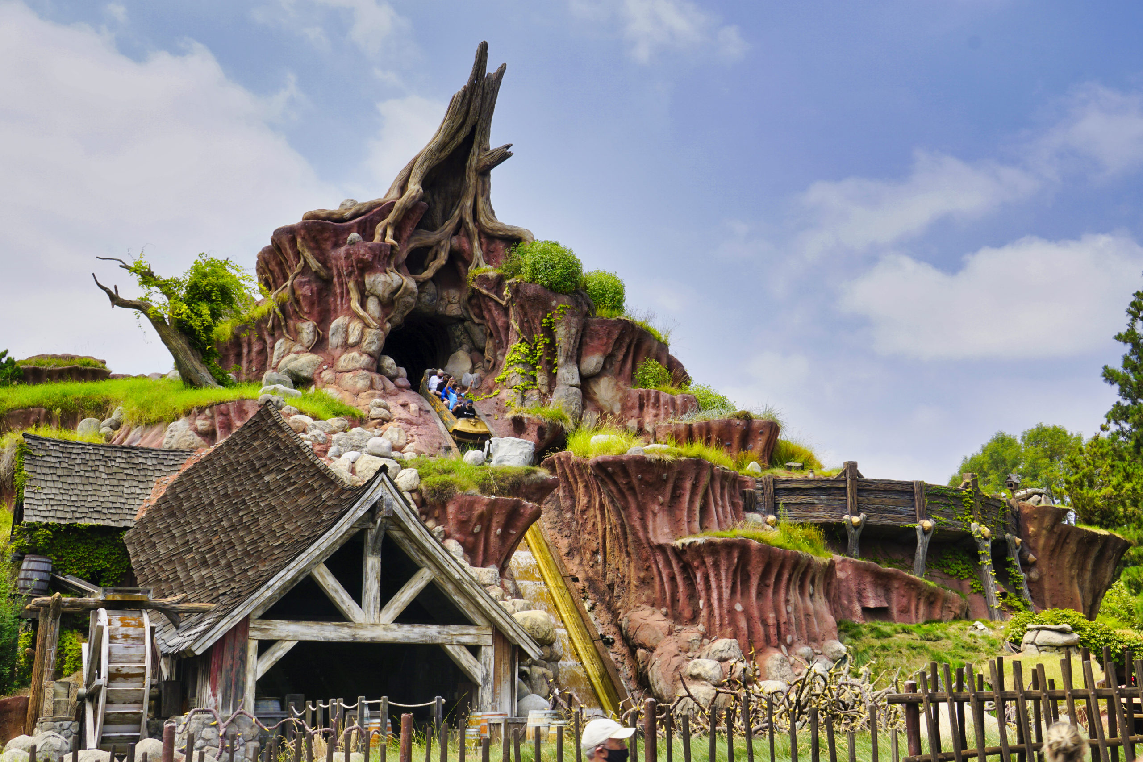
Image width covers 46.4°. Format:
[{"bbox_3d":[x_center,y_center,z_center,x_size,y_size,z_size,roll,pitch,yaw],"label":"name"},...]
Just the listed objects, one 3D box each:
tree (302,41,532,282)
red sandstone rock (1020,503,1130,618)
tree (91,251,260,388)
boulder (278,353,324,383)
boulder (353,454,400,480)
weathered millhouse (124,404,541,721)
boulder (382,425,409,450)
[{"bbox_3d":[-5.161,-7.395,45.200,7.600,8.300,5.300,0,-15,0],"label":"tree"},{"bbox_3d":[11.856,4.350,31.326,2.602,2.995,2.200,-1,-13,0],"label":"red sandstone rock"},{"bbox_3d":[-12.544,-1.895,42.132,5.139,4.472,3.200,-1,-13,0],"label":"tree"},{"bbox_3d":[-7.899,-0.365,39.000,1.292,0.910,0.969,0,-15,0],"label":"boulder"},{"bbox_3d":[-4.885,2.222,33.700,1.211,0.710,0.969,0,-15,0],"label":"boulder"},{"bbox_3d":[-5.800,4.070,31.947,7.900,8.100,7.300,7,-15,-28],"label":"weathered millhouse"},{"bbox_3d":[-4.659,1.492,35.132,0.730,0.670,0.600,-1,-13,0],"label":"boulder"}]

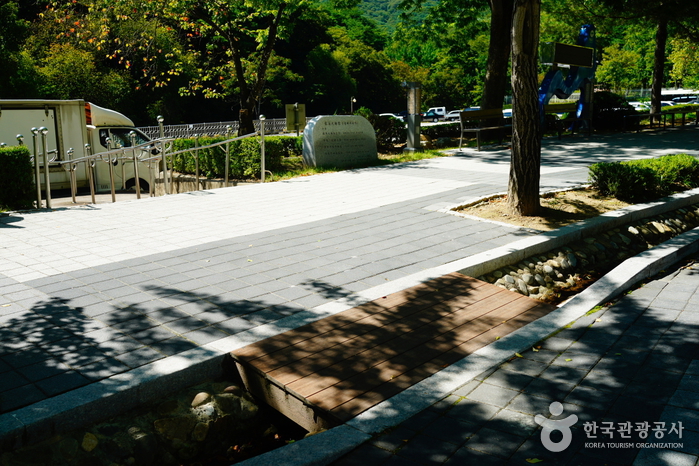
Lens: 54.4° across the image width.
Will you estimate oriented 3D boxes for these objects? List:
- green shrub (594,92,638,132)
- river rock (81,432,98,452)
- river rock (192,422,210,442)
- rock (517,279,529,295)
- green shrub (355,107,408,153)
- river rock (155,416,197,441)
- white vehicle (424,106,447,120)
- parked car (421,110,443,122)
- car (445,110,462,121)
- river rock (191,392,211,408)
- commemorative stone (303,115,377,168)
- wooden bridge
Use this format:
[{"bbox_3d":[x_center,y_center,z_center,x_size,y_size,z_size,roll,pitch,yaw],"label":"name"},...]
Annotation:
[{"bbox_3d":[7.226,-3.340,18.600,1.300,1.120,1.250,4,12,17],"label":"green shrub"},{"bbox_3d":[-1.114,0.900,2.918,0.060,0.066,0.070,0,11,0],"label":"river rock"},{"bbox_3d":[-0.688,0.928,3.160,0.086,0.080,0.090,-2,12,-11],"label":"river rock"},{"bbox_3d":[1.427,0.444,5.590,0.095,0.105,0.070,10,15,40],"label":"rock"},{"bbox_3d":[0.600,-2.071,13.600,1.100,0.950,1.100,-1,11,-6],"label":"green shrub"},{"bbox_3d":[-0.813,0.914,3.175,0.175,0.085,0.120,0,11,0],"label":"river rock"},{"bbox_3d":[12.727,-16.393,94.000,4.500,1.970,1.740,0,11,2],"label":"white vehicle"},{"bbox_3d":[10.100,-14.681,86.000,4.500,1.430,1.750,4,12,17],"label":"parked car"},{"bbox_3d":[15.132,-16.702,97.000,4.400,1.550,1.780,0,11,2],"label":"car"},{"bbox_3d":[-0.723,0.813,3.307,0.083,0.060,0.067,0,11,0],"label":"river rock"},{"bbox_3d":[-0.120,-1.439,10.487,1.070,0.770,0.380,-6,13,-28],"label":"commemorative stone"},{"bbox_3d":[0.361,0.634,3.883,0.860,0.200,2.000,15,20,40],"label":"wooden bridge"}]

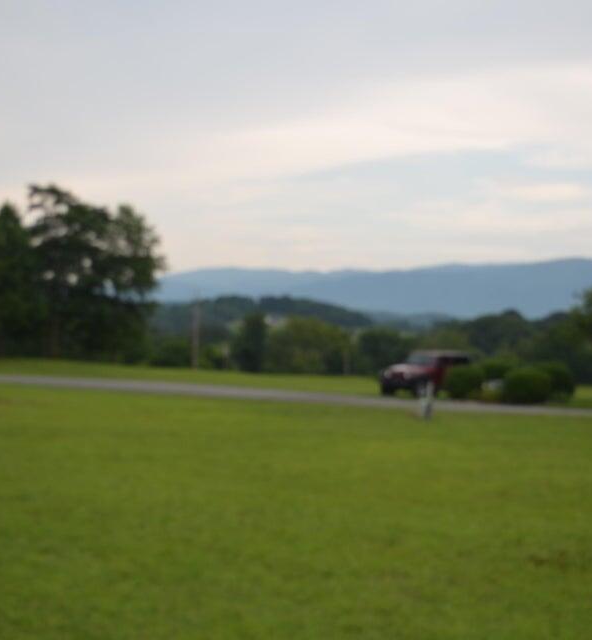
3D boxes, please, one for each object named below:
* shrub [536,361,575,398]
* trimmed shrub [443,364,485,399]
[{"bbox_3d":[10.337,2.384,51.500,1.723,1.522,1.700,1,0,0],"label":"shrub"},{"bbox_3d":[6.620,2.436,50.500,1.650,1.375,1.650,1,0,0],"label":"trimmed shrub"}]

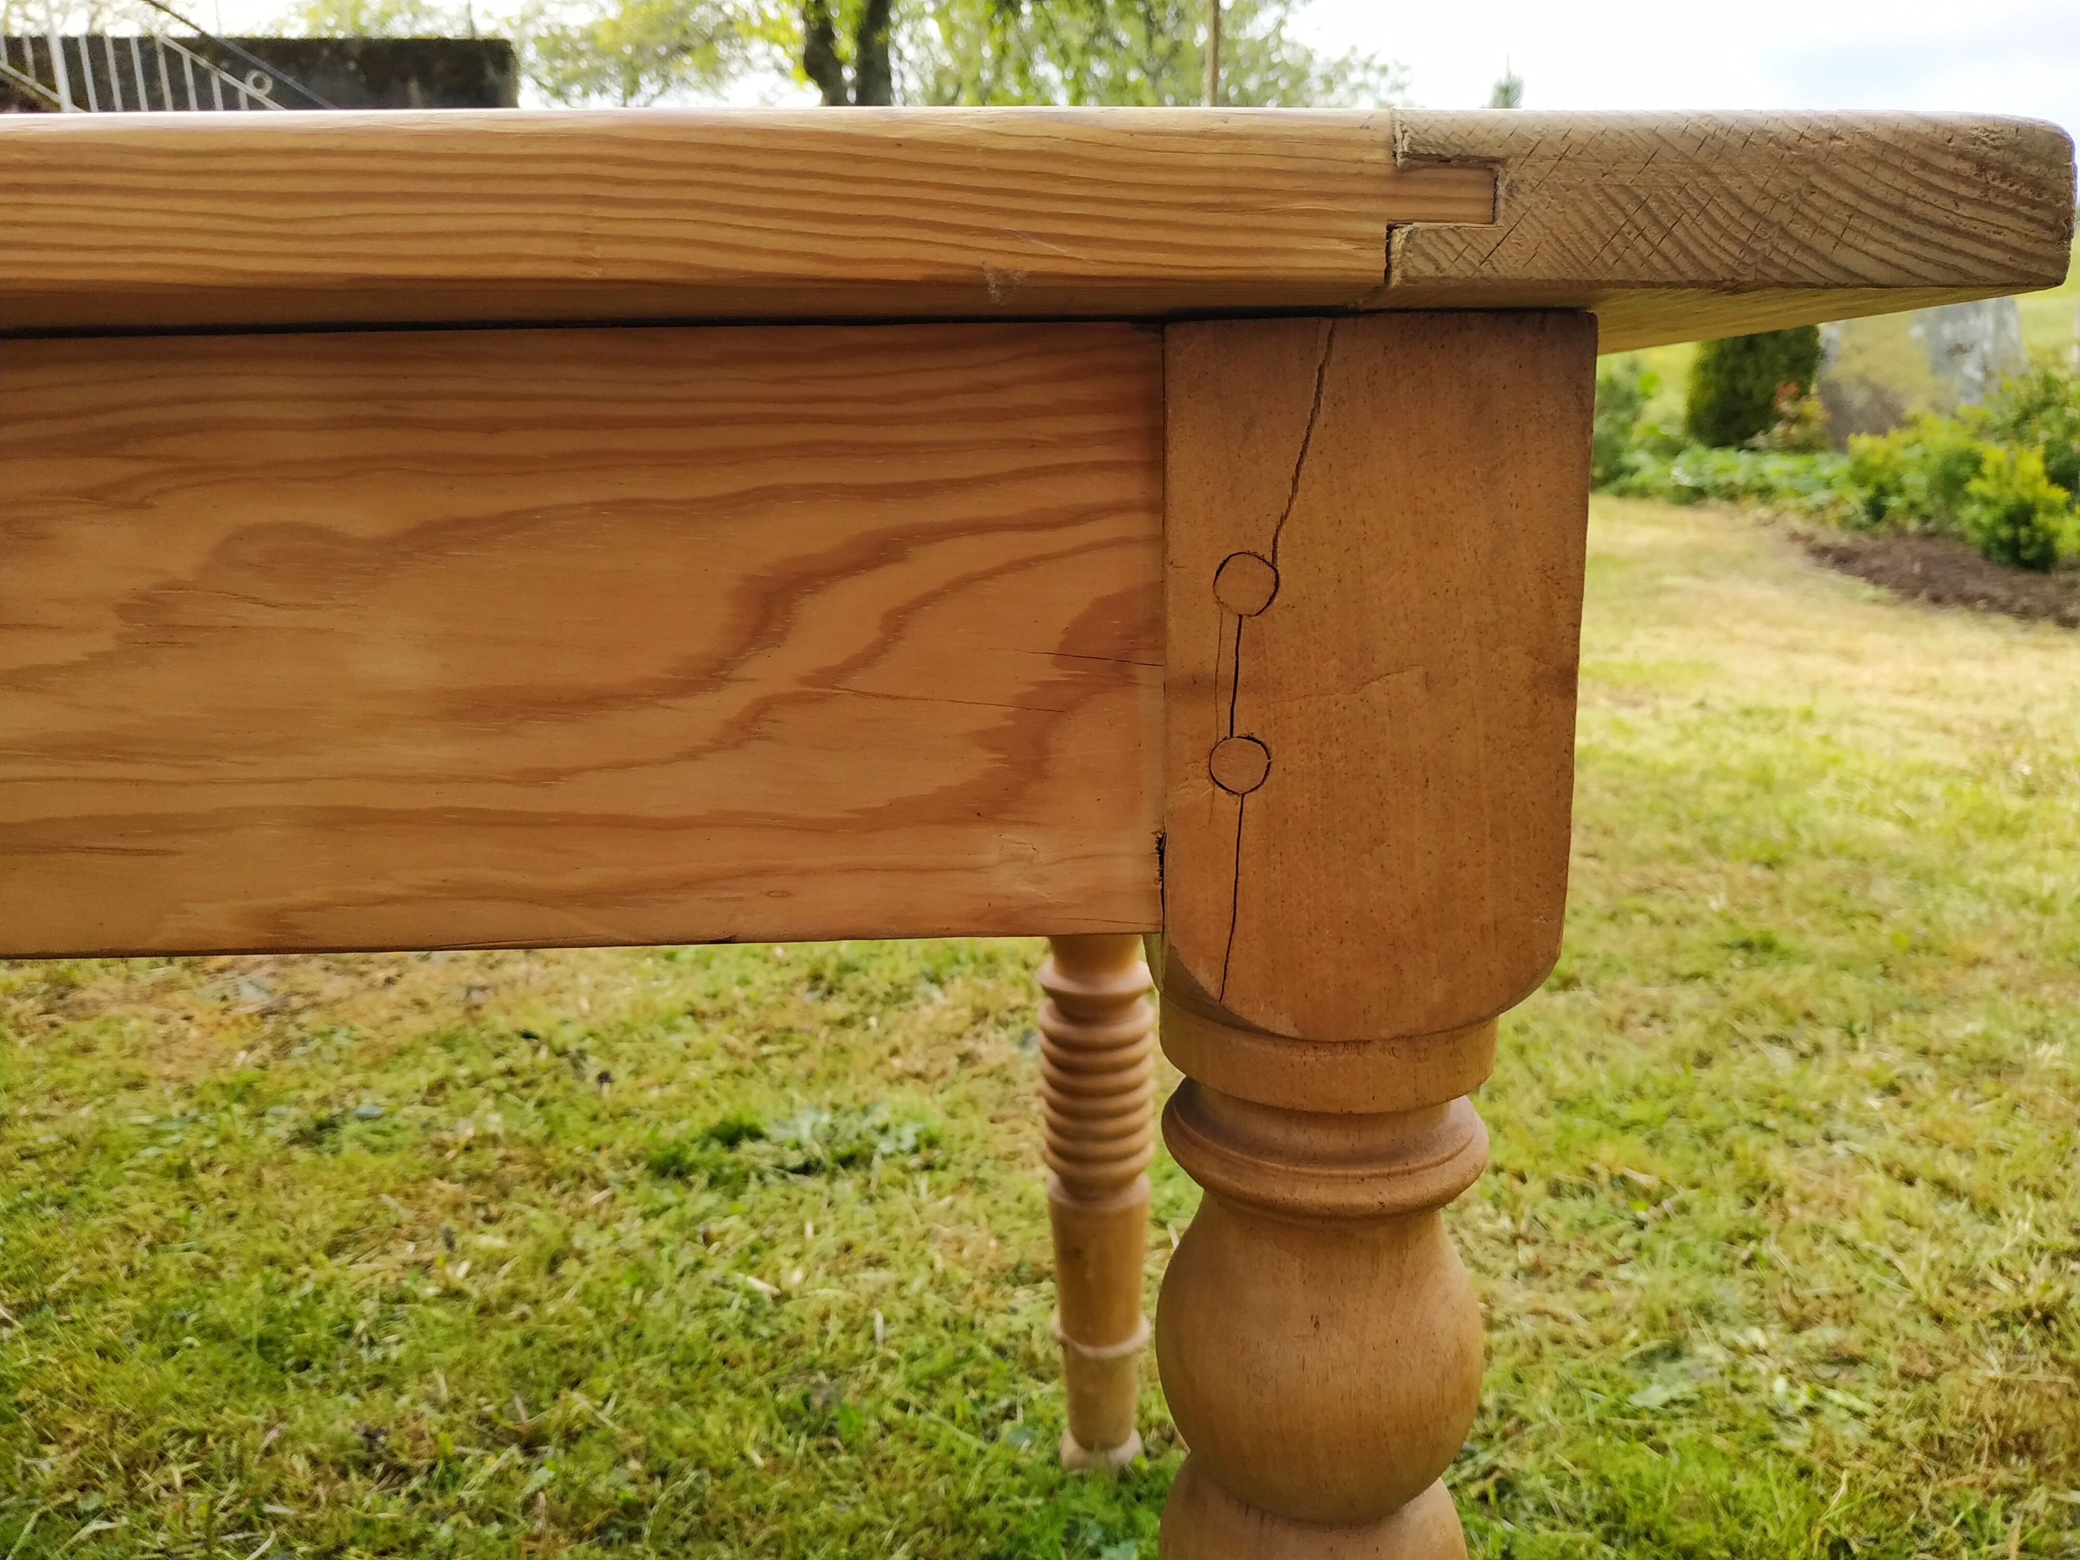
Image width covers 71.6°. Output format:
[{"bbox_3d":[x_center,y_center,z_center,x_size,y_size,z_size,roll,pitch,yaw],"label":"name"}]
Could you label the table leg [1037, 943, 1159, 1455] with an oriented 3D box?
[{"bbox_3d":[0.040,0.134,0.986,0.083,0.720,0.083,-1,12,-2],"label":"table leg"}]

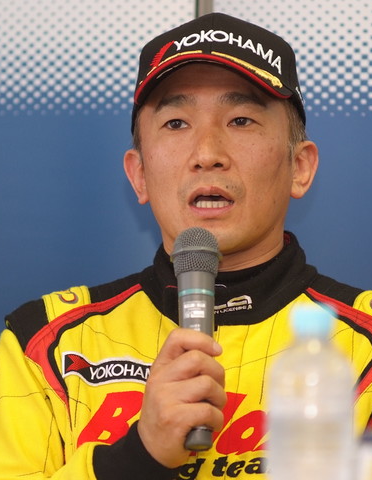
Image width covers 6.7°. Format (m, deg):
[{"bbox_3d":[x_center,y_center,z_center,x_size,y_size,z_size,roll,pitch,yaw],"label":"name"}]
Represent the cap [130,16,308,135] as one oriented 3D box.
[{"bbox_3d":[0.027,-0.175,3.160,0.176,0.130,0.265,-4,-15,6],"label":"cap"}]

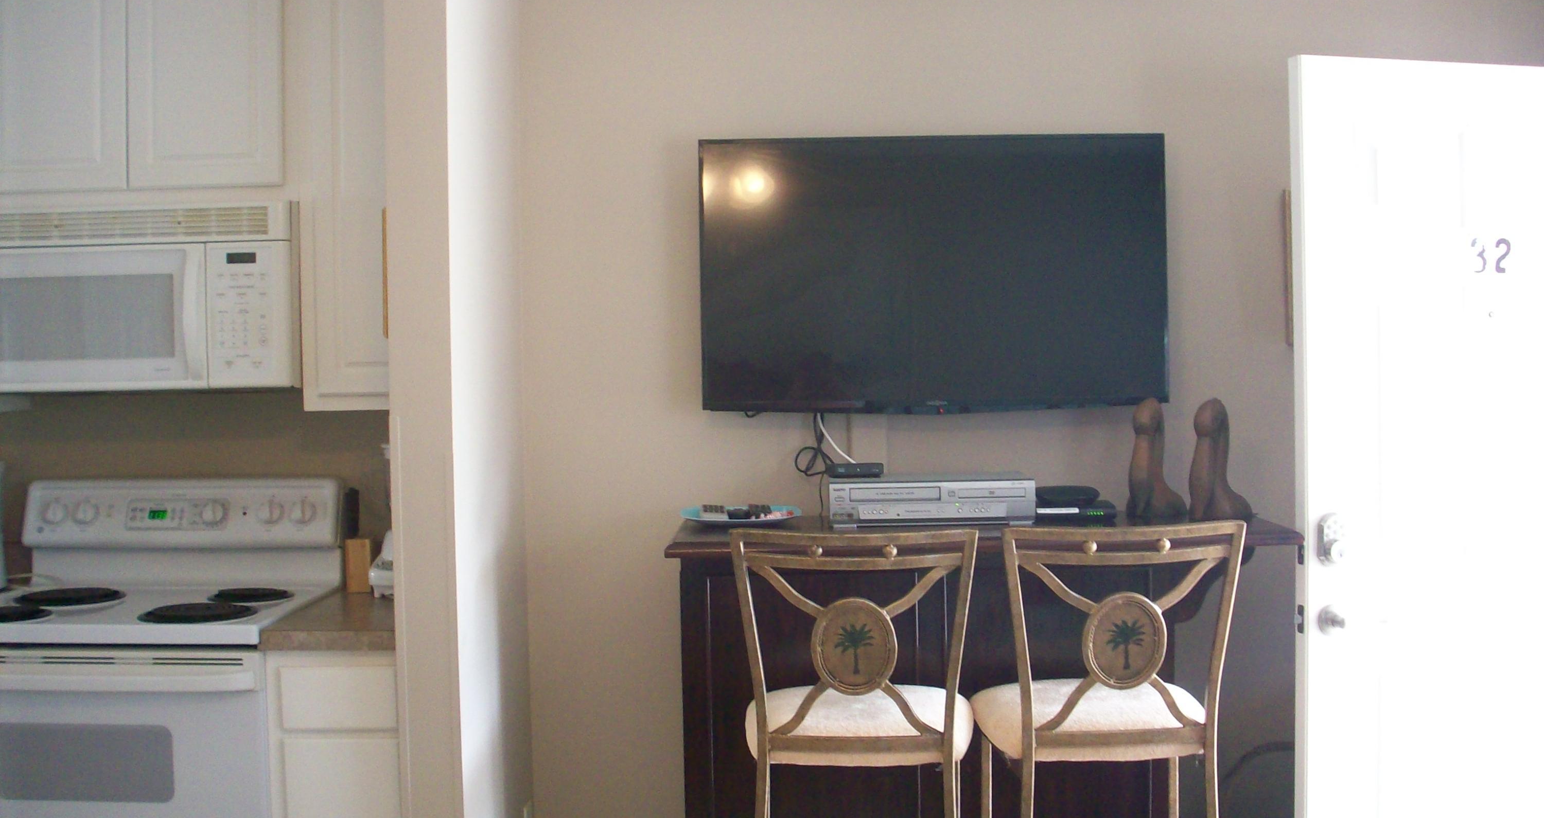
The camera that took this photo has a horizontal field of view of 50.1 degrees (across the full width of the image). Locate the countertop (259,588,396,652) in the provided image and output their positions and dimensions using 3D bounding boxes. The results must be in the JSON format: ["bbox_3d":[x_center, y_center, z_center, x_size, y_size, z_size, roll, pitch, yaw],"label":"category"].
[{"bbox_3d":[-0.815,0.429,3.419,0.285,0.038,0.650,-1,1,1],"label":"countertop"}]

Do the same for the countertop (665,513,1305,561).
[{"bbox_3d":[0.428,0.266,3.525,1.252,0.034,0.575,-1,1,1],"label":"countertop"}]

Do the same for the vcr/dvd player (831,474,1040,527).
[{"bbox_3d":[0.344,0.199,3.604,0.435,0.100,0.240,-1,1,1],"label":"vcr/dvd player"}]

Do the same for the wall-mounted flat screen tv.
[{"bbox_3d":[0.368,-0.307,3.754,1.057,0.620,0.065,-1,1,1],"label":"wall-mounted flat screen tv"}]

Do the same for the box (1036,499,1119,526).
[{"bbox_3d":[0.660,0.220,3.661,0.189,0.043,0.140,-1,1,1],"label":"box"}]

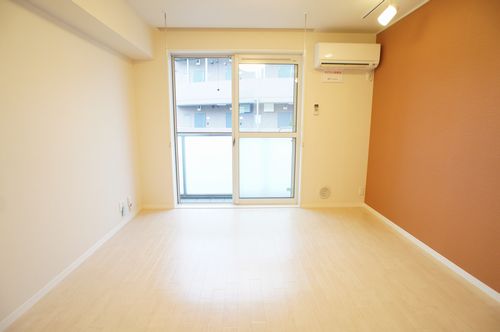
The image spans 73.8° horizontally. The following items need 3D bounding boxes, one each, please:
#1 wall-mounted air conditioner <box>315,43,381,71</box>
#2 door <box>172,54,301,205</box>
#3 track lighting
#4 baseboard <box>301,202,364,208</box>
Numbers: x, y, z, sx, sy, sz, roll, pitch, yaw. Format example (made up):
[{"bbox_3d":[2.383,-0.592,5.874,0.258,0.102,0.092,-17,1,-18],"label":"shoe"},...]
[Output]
[{"bbox_3d":[1.238,-1.387,4.269,0.770,0.290,0.220,0,8,-1],"label":"wall-mounted air conditioner"},{"bbox_3d":[-0.164,-0.458,4.508,1.714,2.029,0.100,0,8,-1],"label":"door"},{"bbox_3d":[1.286,-1.400,3.107,0.100,0.170,0.090,42,0,-12],"label":"track lighting"},{"bbox_3d":[1.166,0.548,4.644,0.924,0.072,0.015,0,8,-1],"label":"baseboard"}]

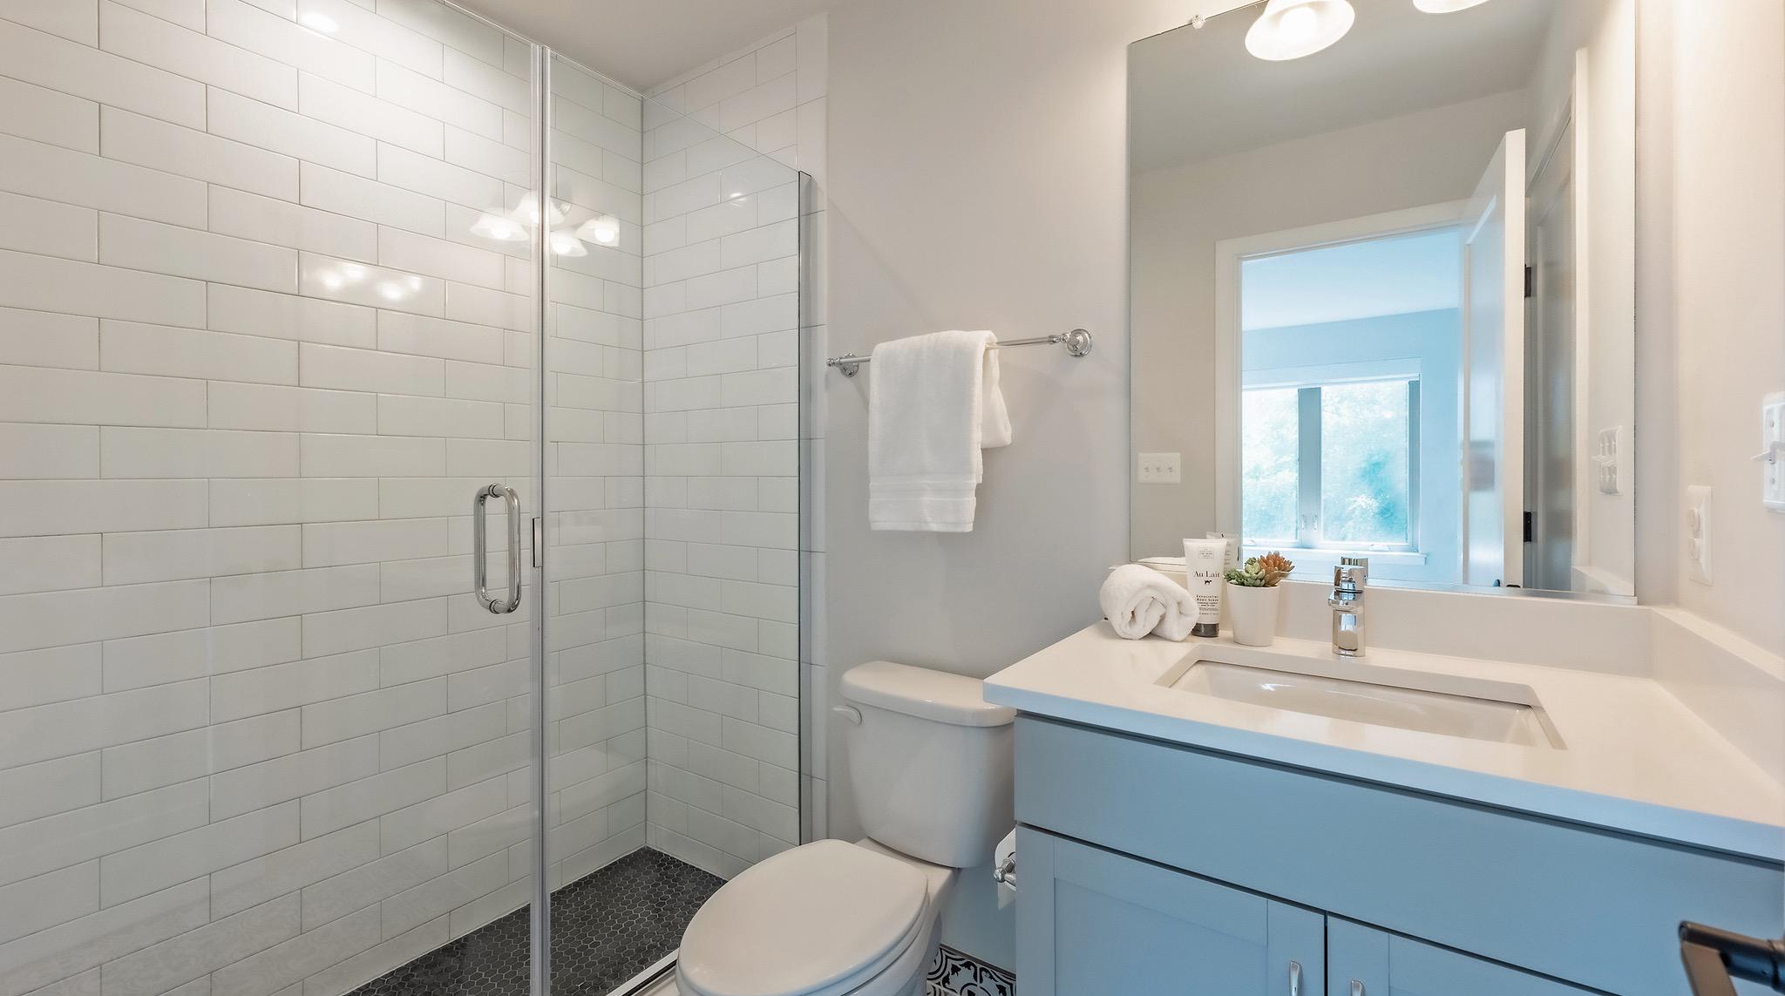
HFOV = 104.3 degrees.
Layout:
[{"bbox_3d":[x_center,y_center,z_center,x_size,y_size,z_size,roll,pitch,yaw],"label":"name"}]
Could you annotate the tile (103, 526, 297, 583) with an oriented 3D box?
[{"bbox_3d":[-1.443,0.116,1.465,0.010,0.102,0.301,1,1,35],"label":"tile"}]

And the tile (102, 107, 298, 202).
[{"bbox_3d":[-1.444,-0.714,1.463,0.010,0.102,0.301,1,1,35],"label":"tile"}]

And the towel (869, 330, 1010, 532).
[{"bbox_3d":[0.099,-0.149,1.587,0.340,0.450,0.110,1,1,35],"label":"towel"}]

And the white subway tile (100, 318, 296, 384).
[{"bbox_3d":[-1.443,-0.300,1.464,0.010,0.102,0.301,1,1,35],"label":"white subway tile"}]

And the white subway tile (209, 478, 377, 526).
[{"bbox_3d":[-1.346,0.007,1.576,0.009,0.102,0.300,1,1,37],"label":"white subway tile"}]

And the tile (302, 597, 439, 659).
[{"bbox_3d":[-1.264,0.315,1.710,0.010,0.102,0.301,1,1,35],"label":"tile"}]

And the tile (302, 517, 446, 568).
[{"bbox_3d":[-1.256,0.103,1.696,0.009,0.102,0.300,1,1,37],"label":"tile"}]

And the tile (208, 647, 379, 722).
[{"bbox_3d":[-1.353,0.424,1.588,0.010,0.102,0.301,1,1,35],"label":"tile"}]

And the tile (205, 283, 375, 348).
[{"bbox_3d":[-1.355,-0.408,1.585,0.010,0.102,0.301,1,1,35],"label":"tile"}]

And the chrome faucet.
[{"bbox_3d":[0.753,0.187,1.146,0.053,0.152,0.140,1,1,32],"label":"chrome faucet"}]

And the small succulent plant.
[{"bbox_3d":[0.635,0.124,1.200,0.115,0.068,0.095,1,1,35],"label":"small succulent plant"}]

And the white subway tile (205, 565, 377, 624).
[{"bbox_3d":[-1.346,0.215,1.576,0.009,0.102,0.300,1,1,37],"label":"white subway tile"}]

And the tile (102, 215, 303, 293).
[{"bbox_3d":[-1.436,-0.508,1.456,0.009,0.102,0.300,1,1,37],"label":"tile"}]

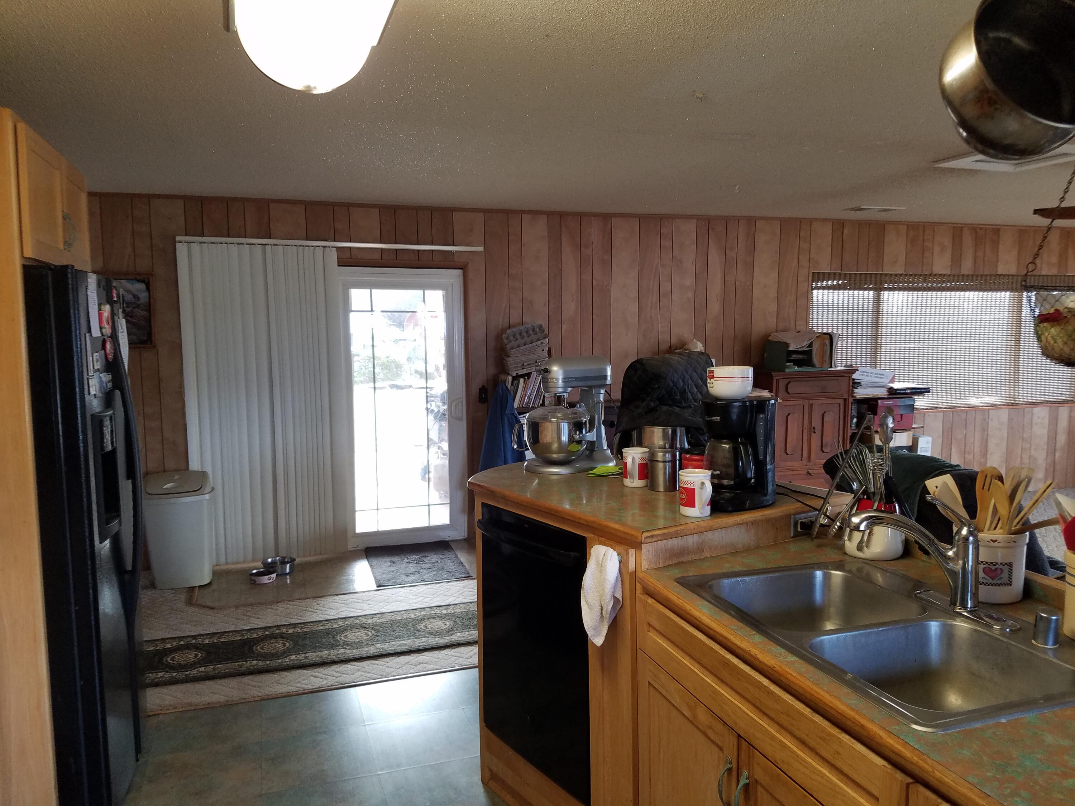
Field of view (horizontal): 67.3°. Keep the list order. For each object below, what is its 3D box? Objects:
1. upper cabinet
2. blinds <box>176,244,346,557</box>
[{"bbox_3d":[-1.767,-0.592,2.430,0.580,0.344,0.972,-2,7,-19],"label":"upper cabinet"},{"bbox_3d":[-1.796,0.011,5.341,0.990,2.100,0.100,-2,7,-19],"label":"blinds"}]

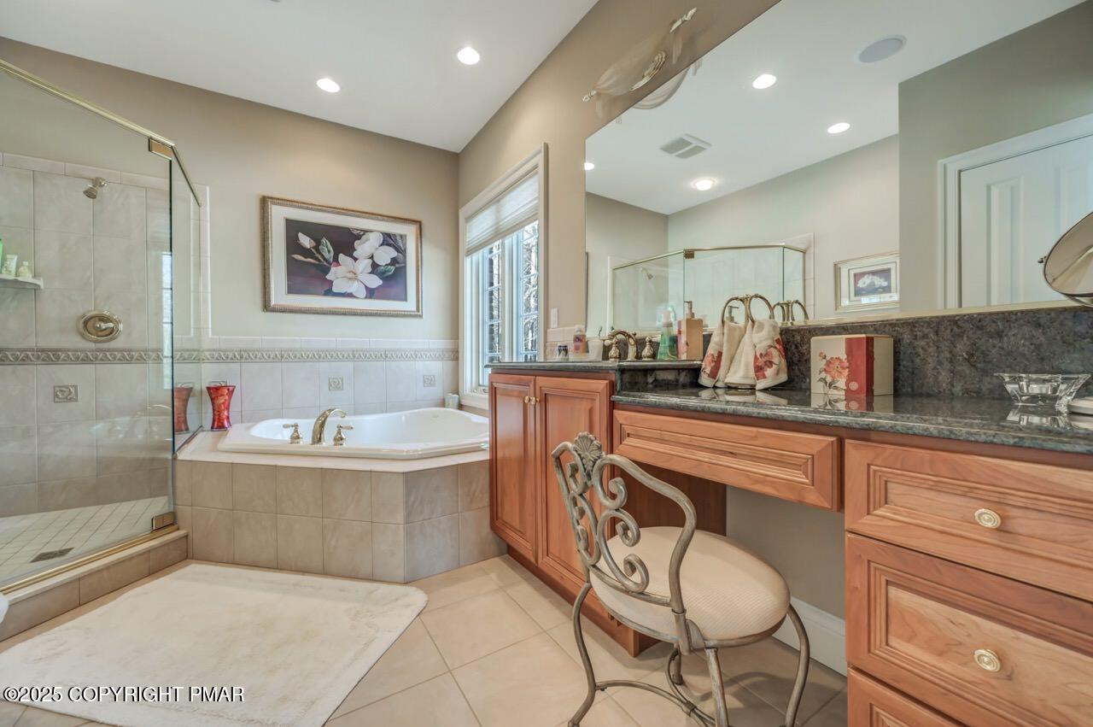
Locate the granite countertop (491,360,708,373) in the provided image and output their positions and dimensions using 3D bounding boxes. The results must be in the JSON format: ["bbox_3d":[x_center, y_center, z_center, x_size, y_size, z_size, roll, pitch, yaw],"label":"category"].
[{"bbox_3d":[0.197,0.007,1.745,0.573,0.032,0.891,-1,0,-33],"label":"granite countertop"}]

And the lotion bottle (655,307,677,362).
[{"bbox_3d":[0.466,-0.113,1.636,0.065,0.208,0.080,-1,0,-33],"label":"lotion bottle"}]

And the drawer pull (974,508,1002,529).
[{"bbox_3d":[0.623,0.218,0.598,0.027,0.028,0.028,-1,0,-33],"label":"drawer pull"}]

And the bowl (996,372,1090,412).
[{"bbox_3d":[0.933,0.053,0.802,0.116,0.062,0.116,-1,0,-33],"label":"bowl"}]

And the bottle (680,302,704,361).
[{"bbox_3d":[0.519,-0.116,1.533,0.082,0.214,0.046,-1,0,-33],"label":"bottle"}]

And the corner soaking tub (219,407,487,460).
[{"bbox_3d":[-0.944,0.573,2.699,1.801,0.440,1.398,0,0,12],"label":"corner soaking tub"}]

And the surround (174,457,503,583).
[{"bbox_3d":[-0.961,0.676,2.018,1.522,0.469,0.361,0,0,12],"label":"surround"}]

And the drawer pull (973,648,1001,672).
[{"bbox_3d":[0.624,0.418,0.600,0.027,0.028,0.028,-1,0,-33],"label":"drawer pull"}]

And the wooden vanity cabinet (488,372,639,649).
[{"bbox_3d":[0.202,0.463,1.771,0.544,0.880,0.848,-1,0,-33],"label":"wooden vanity cabinet"}]

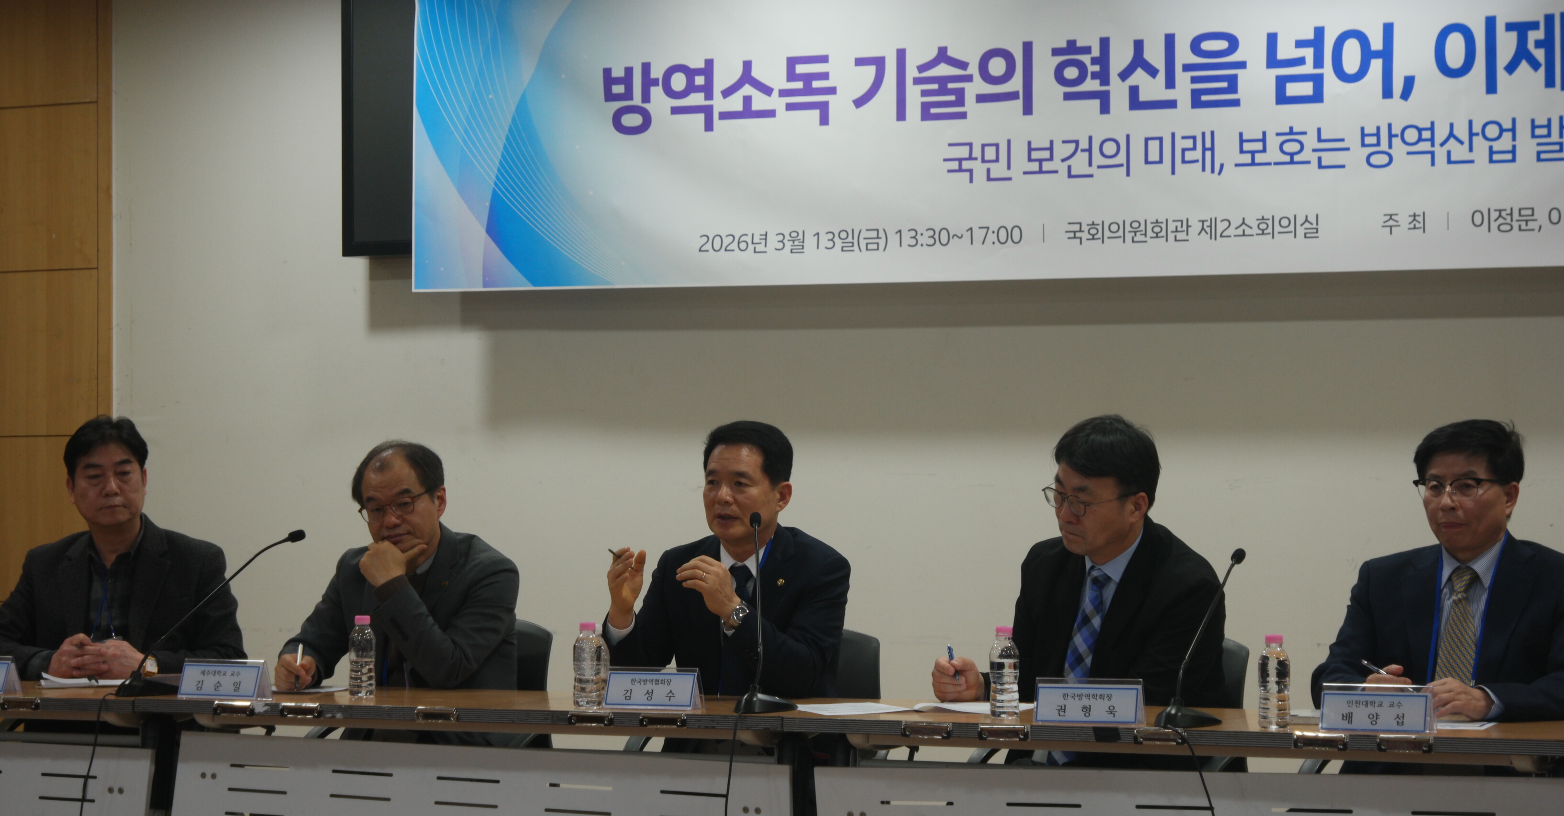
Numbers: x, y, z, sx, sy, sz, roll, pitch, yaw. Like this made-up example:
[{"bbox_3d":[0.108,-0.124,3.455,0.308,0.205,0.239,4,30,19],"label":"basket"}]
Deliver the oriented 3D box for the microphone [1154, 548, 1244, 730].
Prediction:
[{"bbox_3d":[0.803,0.426,6.274,0.095,0.317,0.364,-1,-1,27],"label":"microphone"}]

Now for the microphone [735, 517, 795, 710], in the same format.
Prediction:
[{"bbox_3d":[-0.031,0.403,6.678,0.136,0.388,0.309,-1,-1,14],"label":"microphone"}]

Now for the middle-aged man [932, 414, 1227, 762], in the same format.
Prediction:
[{"bbox_3d":[0.650,0.667,6.875,0.570,1.302,0.800,-1,-1,33],"label":"middle-aged man"}]

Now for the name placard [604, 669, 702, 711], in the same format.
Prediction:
[{"bbox_3d":[-0.254,0.559,6.647,0.184,0.078,0.060,-1,-1,23],"label":"name placard"}]

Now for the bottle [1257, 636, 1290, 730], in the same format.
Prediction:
[{"bbox_3d":[0.890,0.495,6.049,0.057,0.170,0.057,-1,-1,25],"label":"bottle"}]

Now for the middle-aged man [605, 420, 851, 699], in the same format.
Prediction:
[{"bbox_3d":[-0.083,0.678,7.172,0.540,1.300,0.780,-1,-1,27],"label":"middle-aged man"}]

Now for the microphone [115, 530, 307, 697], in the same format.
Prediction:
[{"bbox_3d":[-1.248,0.443,7.303,0.433,0.347,0.100,1,-2,-37],"label":"microphone"}]

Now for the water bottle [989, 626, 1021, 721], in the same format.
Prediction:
[{"bbox_3d":[0.423,0.502,6.347,0.057,0.173,0.057,0,-1,0],"label":"water bottle"}]

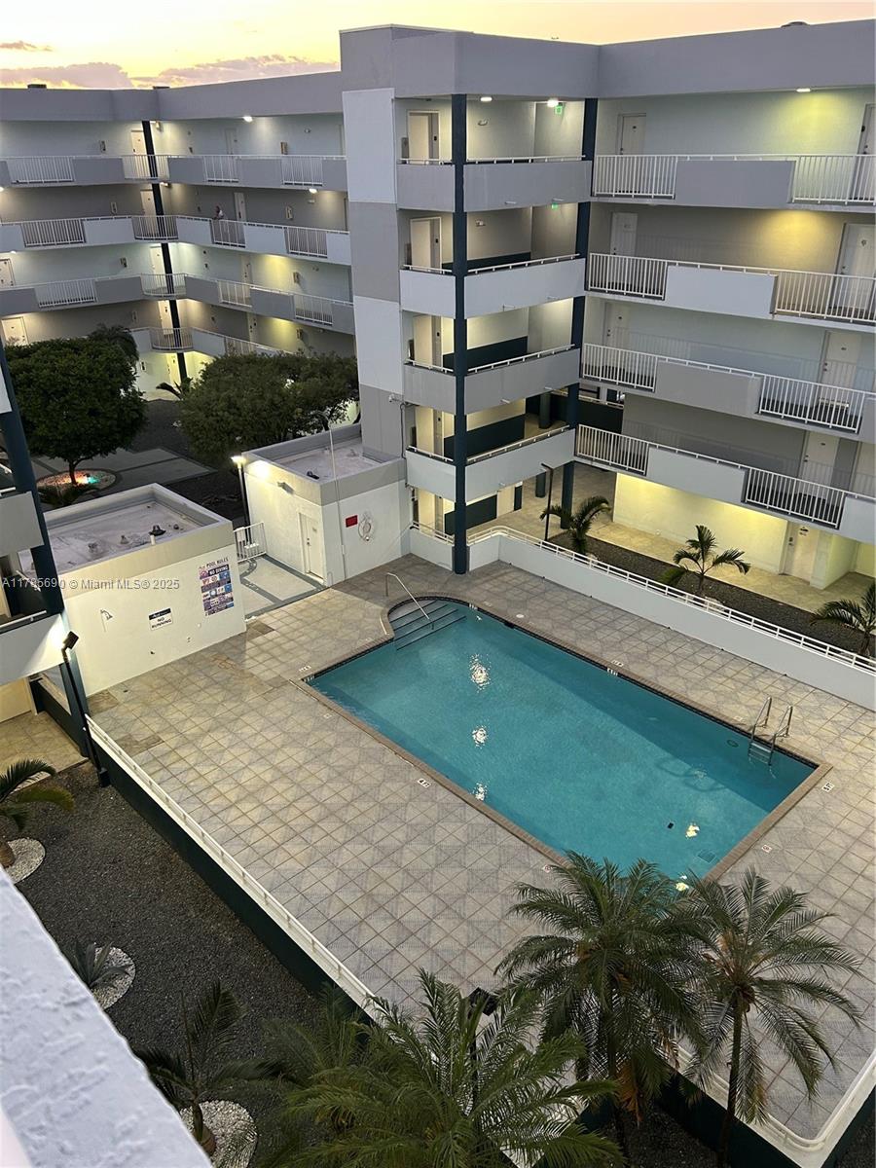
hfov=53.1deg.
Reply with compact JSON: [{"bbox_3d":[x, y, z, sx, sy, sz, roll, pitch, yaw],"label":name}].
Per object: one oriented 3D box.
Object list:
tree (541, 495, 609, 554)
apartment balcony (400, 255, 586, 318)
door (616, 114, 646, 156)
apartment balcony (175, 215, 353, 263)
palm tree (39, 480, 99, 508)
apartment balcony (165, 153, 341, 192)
[{"bbox_3d":[4.560,-1.834,28.036,1.900,2.300,1.900,-24,35,-38],"label":"tree"},{"bbox_3d":[1.736,-8.920,25.857,5.424,1.222,2.416,-24,35,-38],"label":"apartment balcony"},{"bbox_3d":[5.637,-12.659,25.903,0.100,2.100,0.982,-24,35,-38],"label":"door"},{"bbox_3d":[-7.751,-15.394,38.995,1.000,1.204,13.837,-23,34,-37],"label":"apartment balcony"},{"bbox_3d":[-13.982,-3.403,32.925,1.750,1.150,1.750,-24,35,-38],"label":"palm tree"},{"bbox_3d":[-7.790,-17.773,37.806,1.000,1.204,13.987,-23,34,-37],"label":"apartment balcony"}]

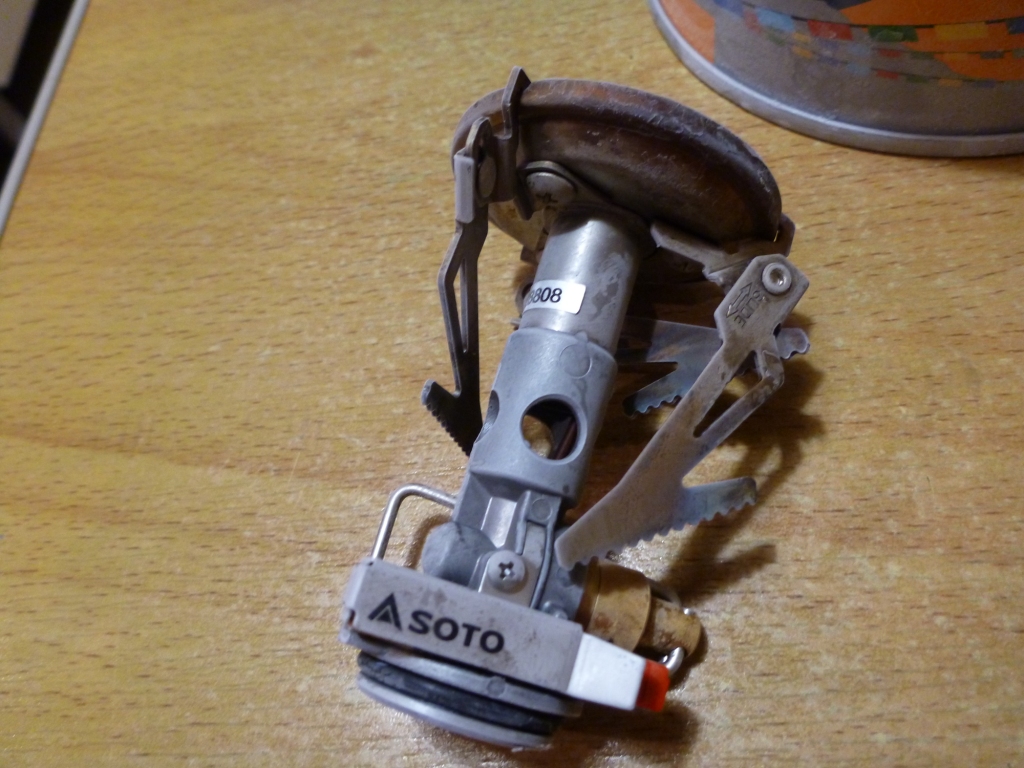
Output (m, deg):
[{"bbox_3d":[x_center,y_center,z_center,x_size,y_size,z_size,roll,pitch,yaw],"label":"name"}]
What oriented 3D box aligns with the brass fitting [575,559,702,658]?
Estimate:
[{"bbox_3d":[0.016,0.031,0.112,0.017,0.012,0.012,20,90,-13],"label":"brass fitting"}]

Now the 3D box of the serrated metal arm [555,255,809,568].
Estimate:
[{"bbox_3d":[0.026,0.006,0.105,0.018,0.003,0.051,39,73,-6],"label":"serrated metal arm"}]

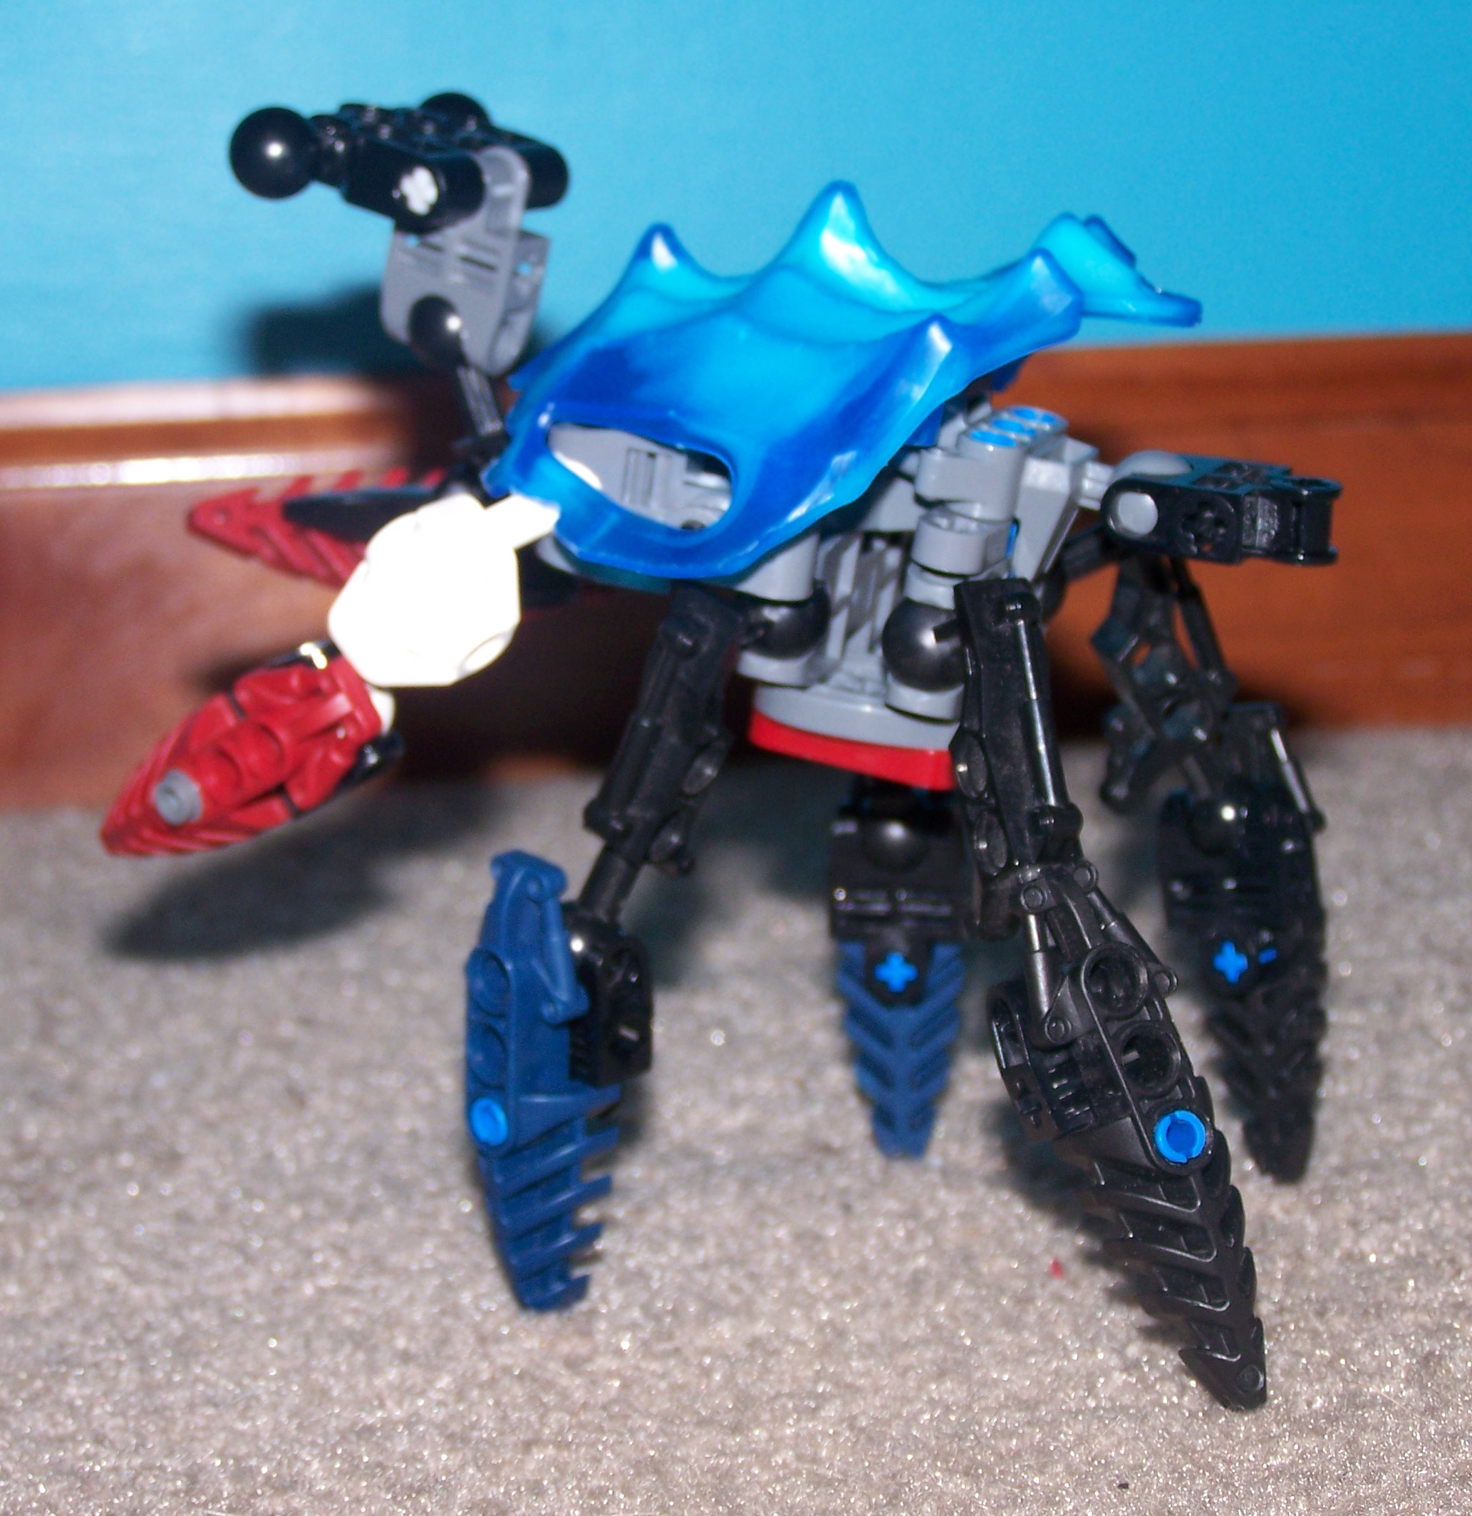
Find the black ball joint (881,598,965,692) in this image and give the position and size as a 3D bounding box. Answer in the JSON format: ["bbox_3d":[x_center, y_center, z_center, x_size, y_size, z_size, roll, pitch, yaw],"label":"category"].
[{"bbox_3d":[0.020,-0.012,0.412,0.010,0.010,0.010,0,7,18],"label":"black ball joint"}]

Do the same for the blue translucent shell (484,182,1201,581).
[{"bbox_3d":[0.011,-0.040,0.435,0.065,0.038,0.055,-13,14,-36],"label":"blue translucent shell"}]

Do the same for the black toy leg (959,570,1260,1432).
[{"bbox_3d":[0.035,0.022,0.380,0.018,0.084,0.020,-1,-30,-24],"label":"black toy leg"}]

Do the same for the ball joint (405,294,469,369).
[{"bbox_3d":[-0.033,-0.047,0.446,0.010,0.010,0.010,0,7,18],"label":"ball joint"}]

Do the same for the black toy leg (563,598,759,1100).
[{"bbox_3d":[-0.009,0.008,0.421,0.016,0.054,0.014,0,-18,30],"label":"black toy leg"}]

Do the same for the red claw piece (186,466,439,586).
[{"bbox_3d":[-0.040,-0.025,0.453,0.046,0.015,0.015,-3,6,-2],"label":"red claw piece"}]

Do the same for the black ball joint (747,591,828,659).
[{"bbox_3d":[0.005,-0.016,0.436,0.010,0.010,0.010,0,7,18],"label":"black ball joint"}]

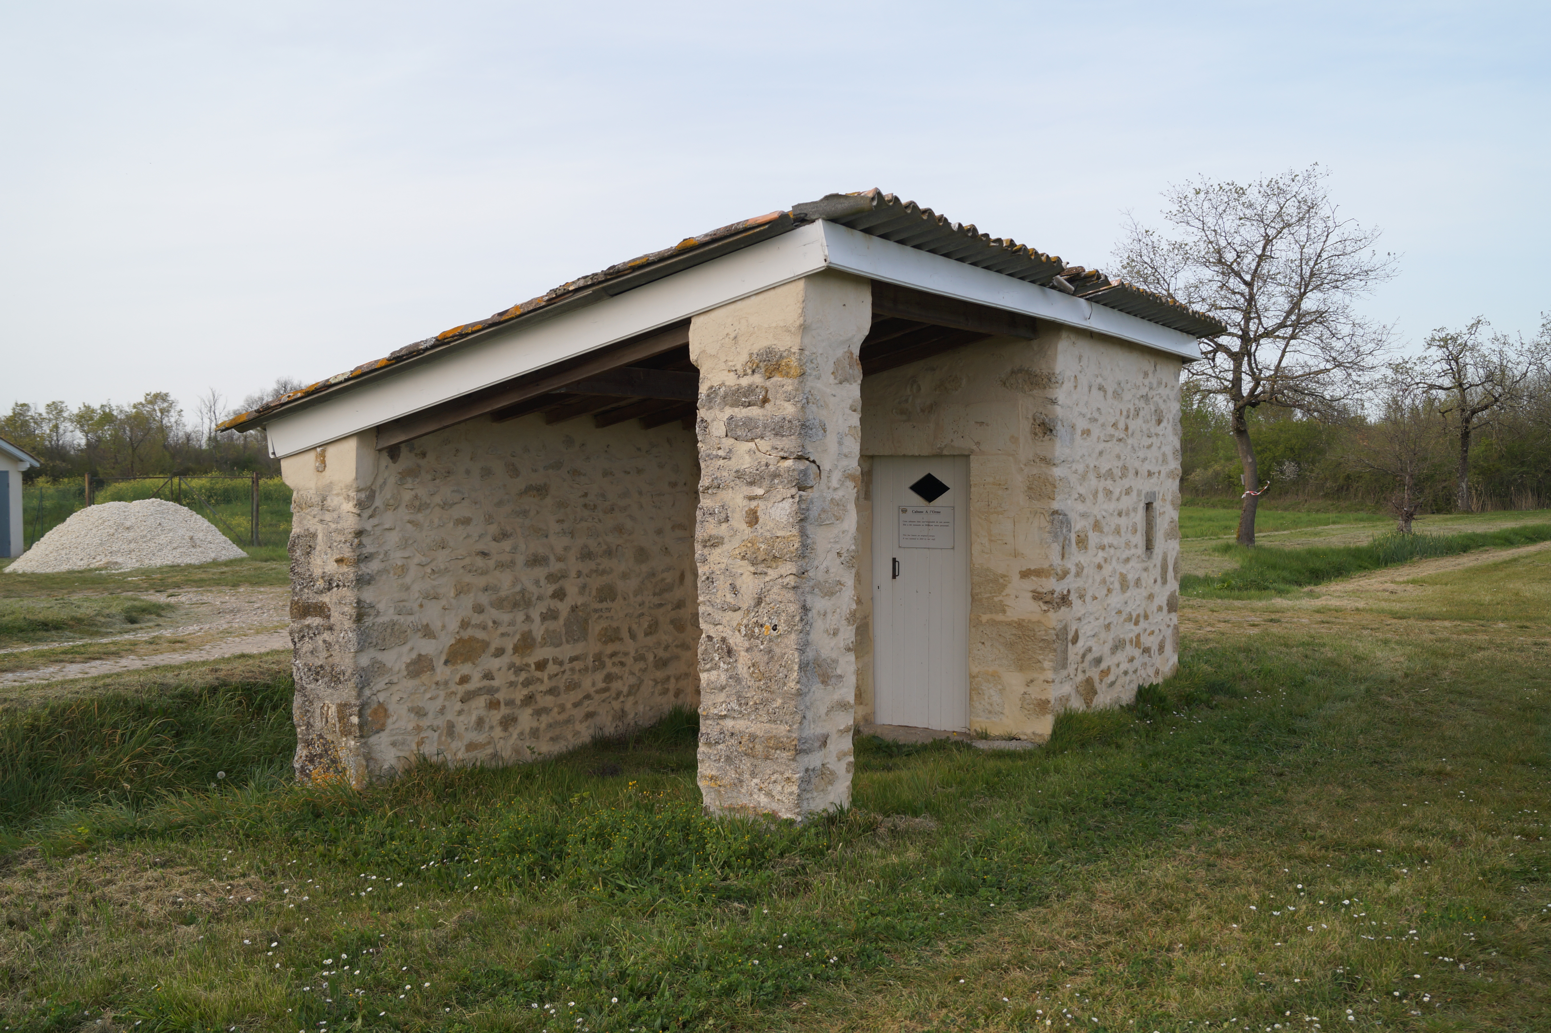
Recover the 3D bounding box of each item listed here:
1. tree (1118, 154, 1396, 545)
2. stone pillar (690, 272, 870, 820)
[{"bbox_3d":[11.131,-3.699,32.827,6.473,8.727,6.150,1,2,19],"label":"tree"},{"bbox_3d":[0.016,0.131,6.732,0.563,2.433,0.600,1,3,30],"label":"stone pillar"}]

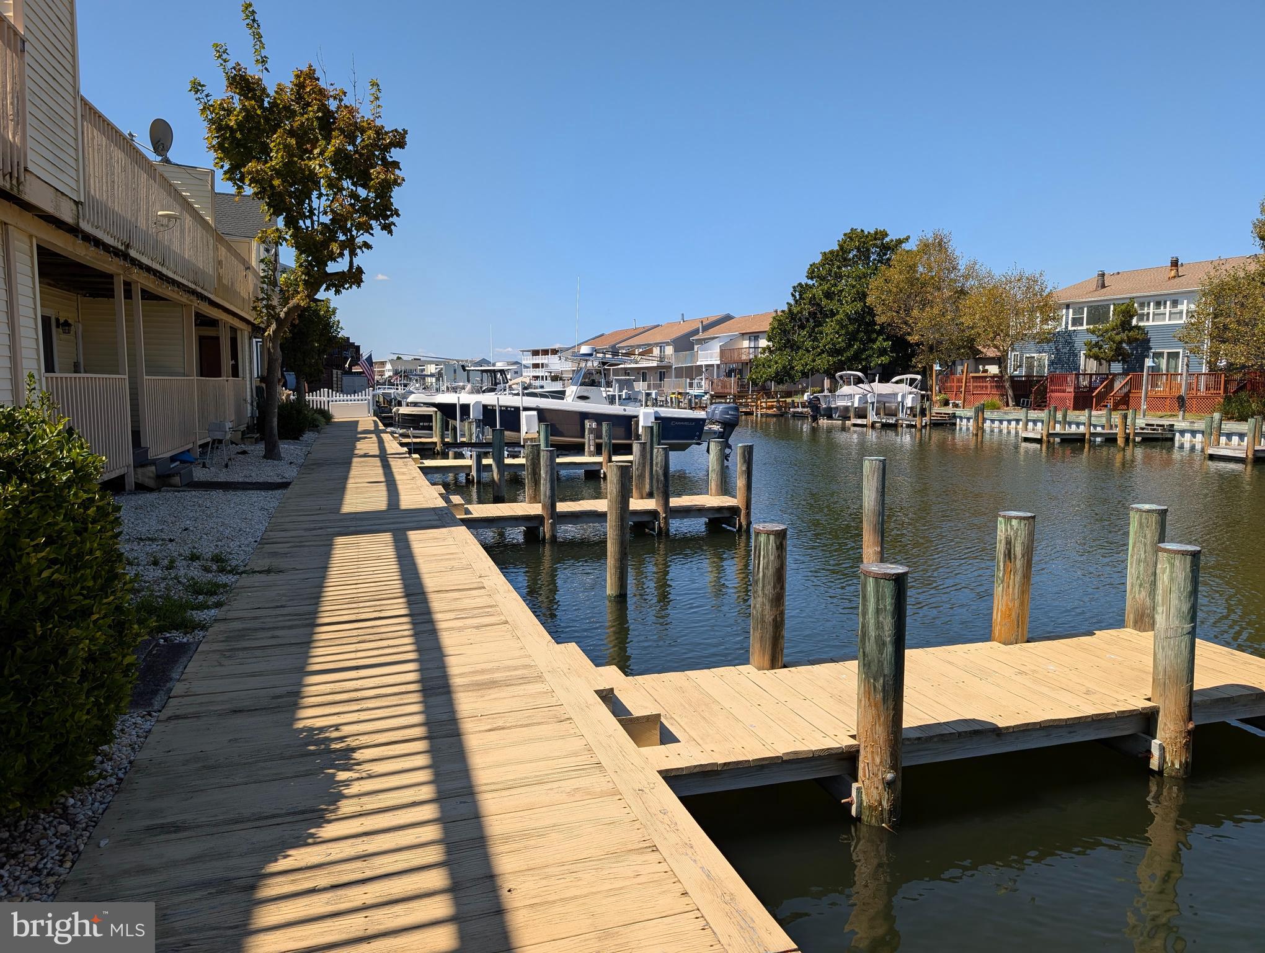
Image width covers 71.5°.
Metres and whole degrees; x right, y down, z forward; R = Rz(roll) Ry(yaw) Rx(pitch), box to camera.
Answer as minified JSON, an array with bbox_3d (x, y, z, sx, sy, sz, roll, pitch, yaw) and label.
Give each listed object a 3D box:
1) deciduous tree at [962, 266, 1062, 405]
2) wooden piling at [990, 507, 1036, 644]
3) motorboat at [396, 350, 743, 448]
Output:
[{"bbox_3d":[18.683,-6.814,42.917,4.600,6.750,4.800,-2,7,-18],"label":"deciduous tree"},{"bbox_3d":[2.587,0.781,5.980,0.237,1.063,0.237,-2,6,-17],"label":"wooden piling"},{"bbox_3d":[-1.243,-1.707,20.233,7.750,2.580,2.550,-2,7,-18],"label":"motorboat"}]

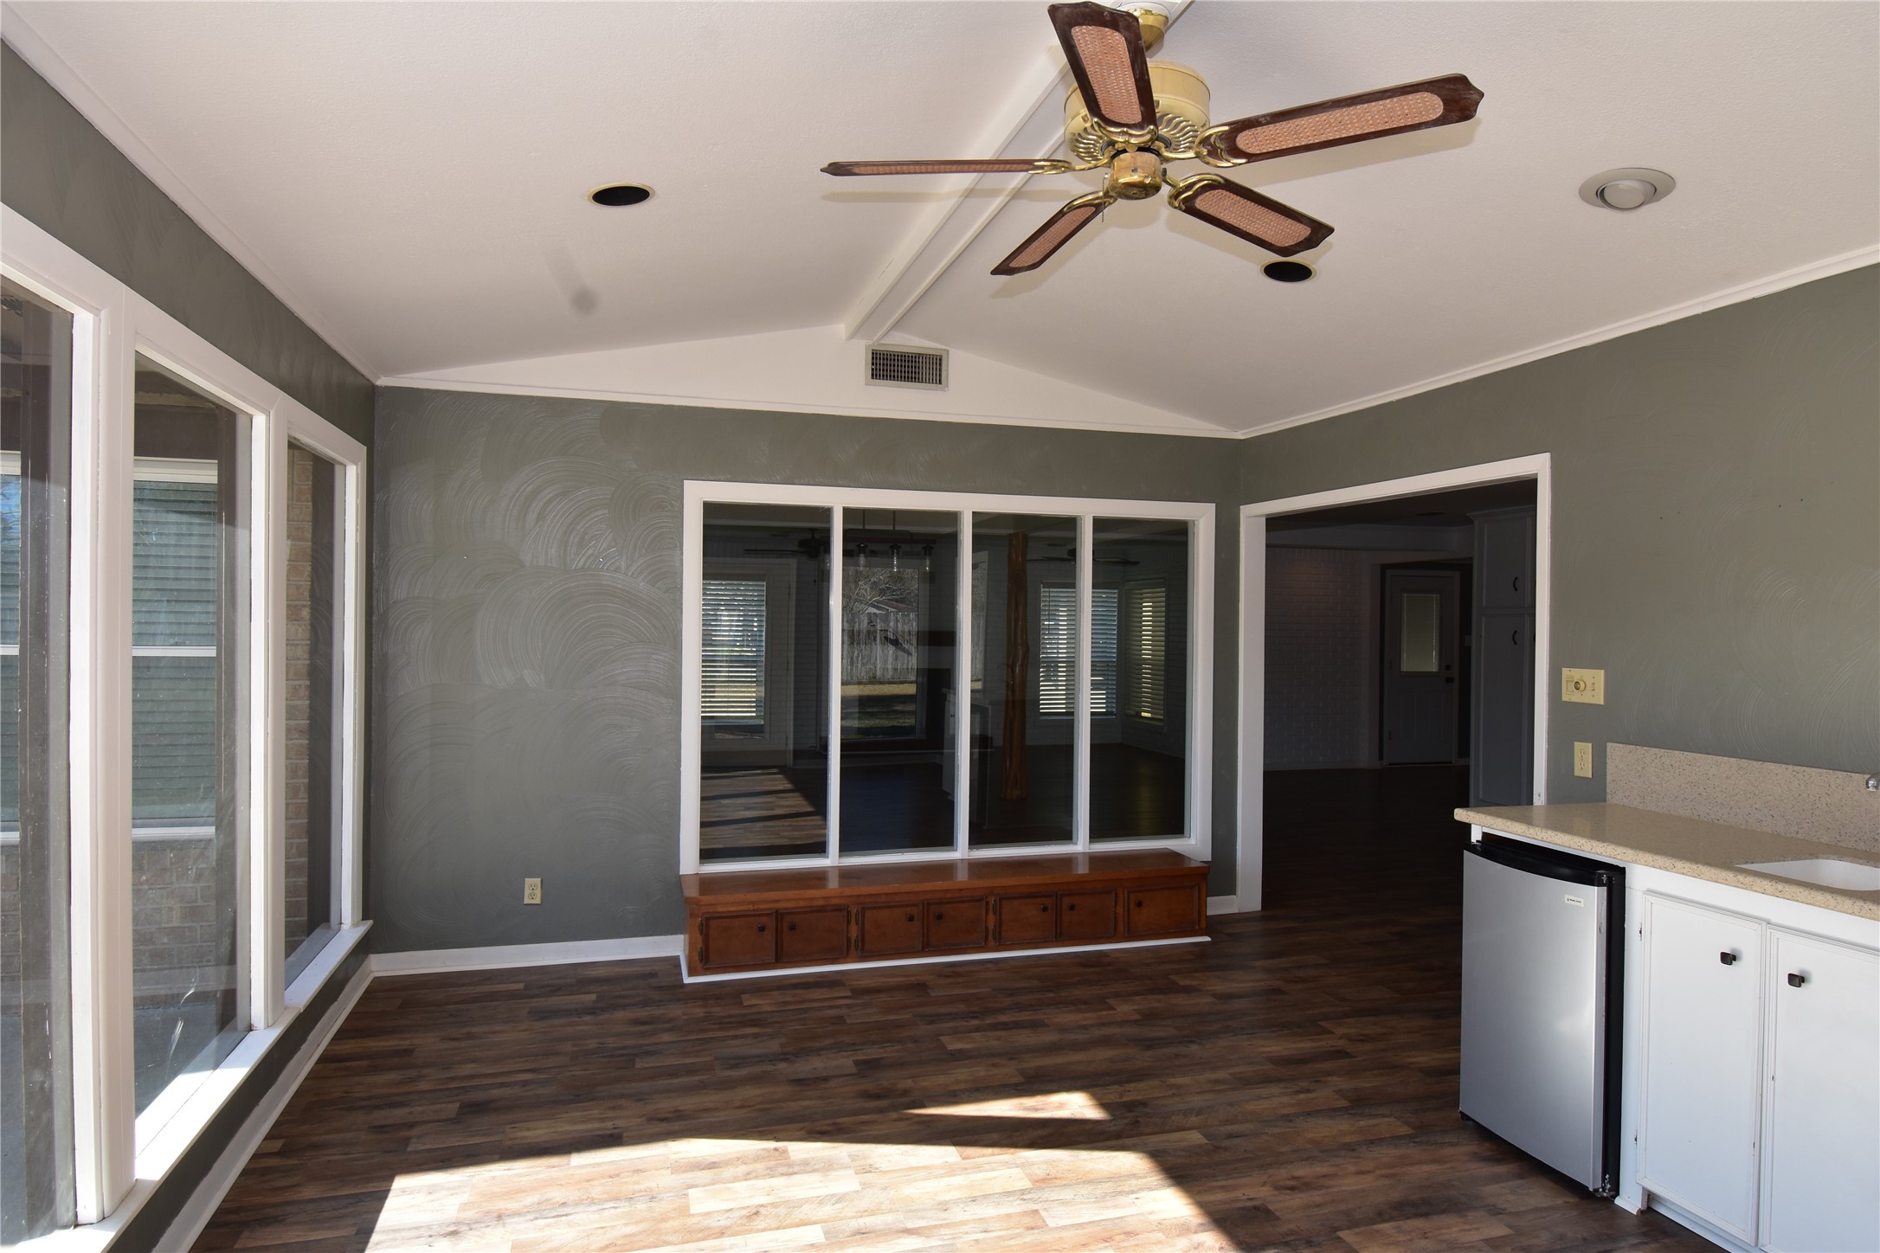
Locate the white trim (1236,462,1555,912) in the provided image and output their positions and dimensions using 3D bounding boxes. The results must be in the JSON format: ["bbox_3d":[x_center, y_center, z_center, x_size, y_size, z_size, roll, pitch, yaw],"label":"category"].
[{"bbox_3d":[1.863,0.436,4.269,0.139,2.081,1.775,0,1,-18],"label":"white trim"}]

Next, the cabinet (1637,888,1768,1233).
[{"bbox_3d":[2.072,1.050,2.463,0.559,0.737,0.279,0,1,-18],"label":"cabinet"}]

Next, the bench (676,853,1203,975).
[{"bbox_3d":[0.067,1.276,4.479,2.390,0.358,0.378,0,1,-14],"label":"bench"}]

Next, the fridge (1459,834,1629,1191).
[{"bbox_3d":[1.856,1.061,2.812,0.521,0.868,0.450,0,1,-18],"label":"fridge"}]

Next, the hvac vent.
[{"bbox_3d":[-0.152,-1.190,4.581,0.385,0.199,0.027,0,1,-14],"label":"hvac vent"}]

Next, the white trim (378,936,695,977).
[{"bbox_3d":[-1.730,1.396,4.206,1.234,0.086,0.018,0,1,-14],"label":"white trim"}]

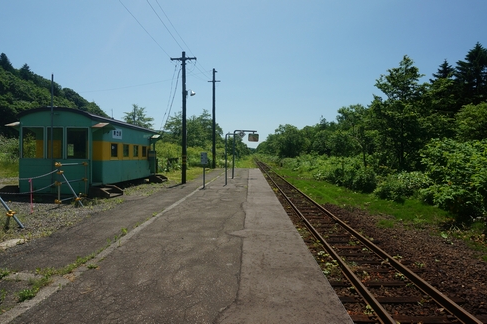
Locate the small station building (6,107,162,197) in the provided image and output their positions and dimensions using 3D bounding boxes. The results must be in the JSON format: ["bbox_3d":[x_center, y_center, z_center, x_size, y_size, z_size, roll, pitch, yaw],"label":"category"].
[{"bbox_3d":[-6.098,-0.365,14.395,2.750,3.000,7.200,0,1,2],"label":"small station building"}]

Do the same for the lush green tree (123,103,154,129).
[{"bbox_3d":[-11.727,-2.674,36.000,3.800,7.370,3.800,0,1,2],"label":"lush green tree"}]

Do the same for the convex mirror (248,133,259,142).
[{"bbox_3d":[0.716,-1.652,22.400,0.730,0.570,0.150,0,1,-2],"label":"convex mirror"}]

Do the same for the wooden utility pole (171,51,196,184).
[{"bbox_3d":[-3.381,-2.488,18.400,1.450,7.500,0.300,0,1,2],"label":"wooden utility pole"}]

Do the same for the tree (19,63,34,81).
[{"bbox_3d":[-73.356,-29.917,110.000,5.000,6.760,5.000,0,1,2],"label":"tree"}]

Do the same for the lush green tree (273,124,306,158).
[{"bbox_3d":[8.765,-2.978,62.000,6.300,8.330,6.300,0,1,2],"label":"lush green tree"}]

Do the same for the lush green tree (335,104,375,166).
[{"bbox_3d":[10.154,-1.697,29.500,4.000,7.030,4.000,0,1,2],"label":"lush green tree"}]

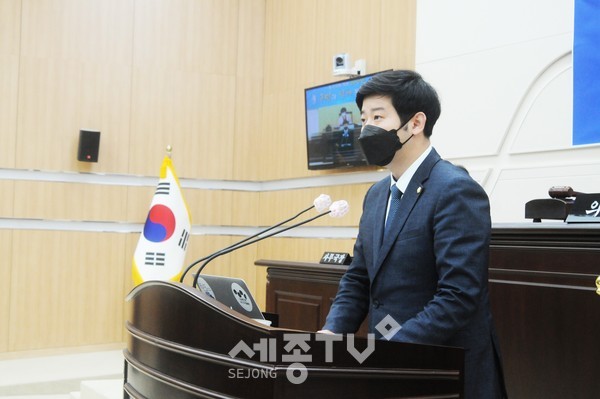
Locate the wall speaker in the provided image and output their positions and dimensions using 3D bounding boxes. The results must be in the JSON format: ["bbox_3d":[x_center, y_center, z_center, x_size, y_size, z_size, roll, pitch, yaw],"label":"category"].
[{"bbox_3d":[-2.255,-0.564,9.080,0.205,0.315,0.190,3,5,-27],"label":"wall speaker"}]

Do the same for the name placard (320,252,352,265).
[{"bbox_3d":[0.263,0.424,6.060,0.086,0.083,0.290,3,-3,-33],"label":"name placard"}]

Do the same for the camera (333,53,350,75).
[{"bbox_3d":[0.401,-1.318,8.250,0.140,0.190,0.145,0,-3,20],"label":"camera"}]

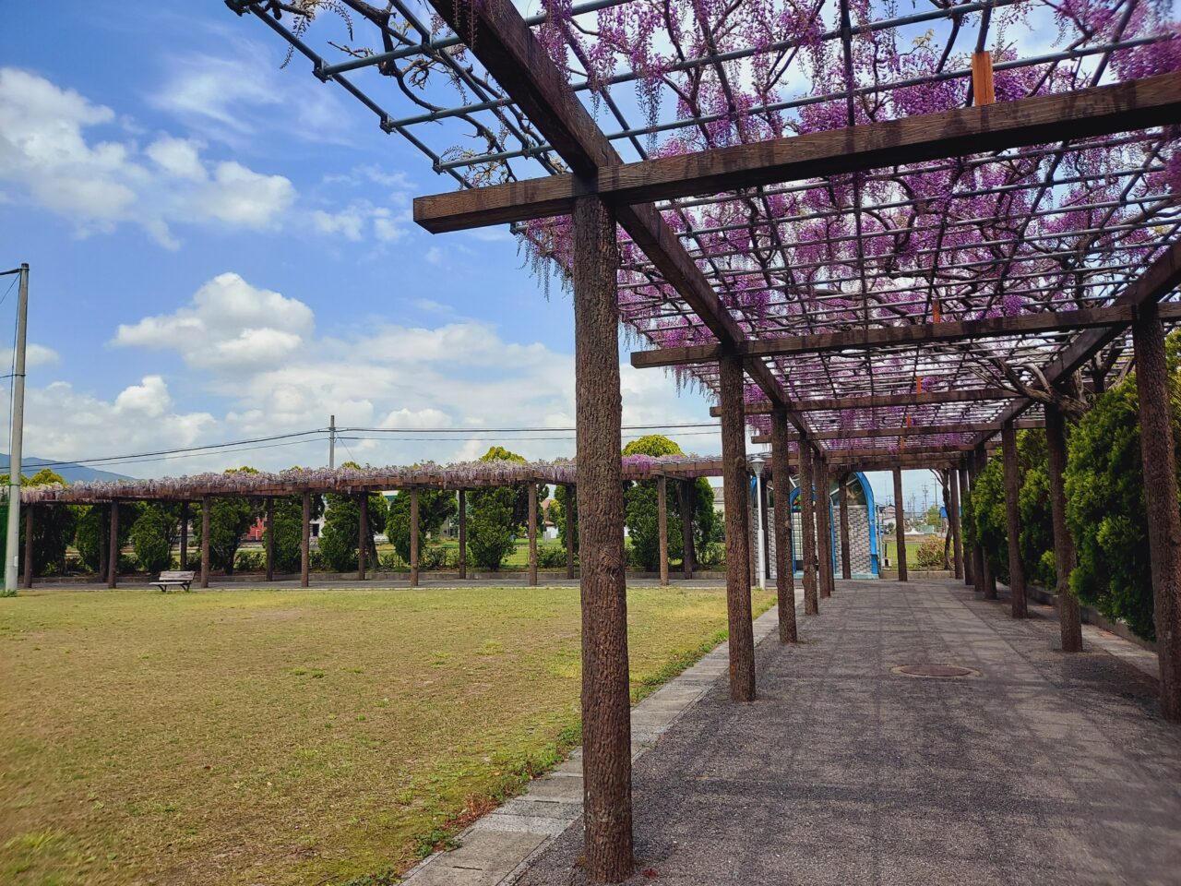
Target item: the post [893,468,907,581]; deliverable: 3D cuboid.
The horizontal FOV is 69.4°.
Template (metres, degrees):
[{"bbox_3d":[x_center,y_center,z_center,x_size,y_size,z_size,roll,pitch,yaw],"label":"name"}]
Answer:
[{"bbox_3d":[8.421,2.176,23.158,0.210,3.070,0.210,-3,-6,19],"label":"post"}]

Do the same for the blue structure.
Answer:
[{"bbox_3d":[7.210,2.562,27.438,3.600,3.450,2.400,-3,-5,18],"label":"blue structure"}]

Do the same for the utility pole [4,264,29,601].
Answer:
[{"bbox_3d":[-20.167,-0.624,30.065,0.390,11.550,0.390,-3,-5,18],"label":"utility pole"}]

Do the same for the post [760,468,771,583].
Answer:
[{"bbox_3d":[5.521,2.639,26.680,0.210,3.200,0.210,-3,-5,18],"label":"post"}]

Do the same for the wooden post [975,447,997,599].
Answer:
[{"bbox_3d":[8.108,1.606,17.462,0.210,3.070,0.210,-3,-6,19],"label":"wooden post"}]

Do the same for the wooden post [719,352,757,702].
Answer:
[{"bbox_3d":[1.333,0.755,7.740,0.210,3.070,0.210,-3,-6,19],"label":"wooden post"}]

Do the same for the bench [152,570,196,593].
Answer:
[{"bbox_3d":[-13.325,4.421,27.200,1.330,0.680,0.580,-3,-6,16],"label":"bench"}]

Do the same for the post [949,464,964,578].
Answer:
[{"bbox_3d":[10.662,2.354,24.857,0.210,3.150,0.210,-3,-5,18],"label":"post"}]

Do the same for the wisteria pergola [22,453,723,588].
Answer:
[{"bbox_3d":[-8.137,2.997,29.524,26.300,3.700,4.700,-3,-5,18],"label":"wisteria pergola"}]

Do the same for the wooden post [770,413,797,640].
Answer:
[{"bbox_3d":[2.586,1.103,11.439,0.210,3.070,0.210,-3,-6,19],"label":"wooden post"}]

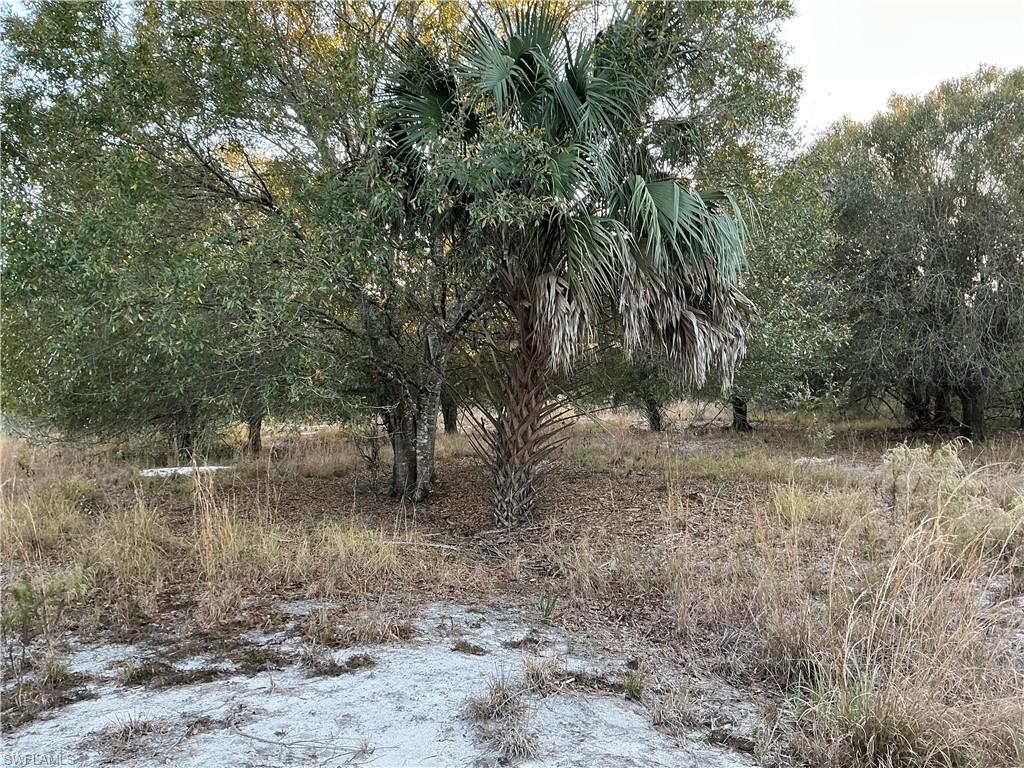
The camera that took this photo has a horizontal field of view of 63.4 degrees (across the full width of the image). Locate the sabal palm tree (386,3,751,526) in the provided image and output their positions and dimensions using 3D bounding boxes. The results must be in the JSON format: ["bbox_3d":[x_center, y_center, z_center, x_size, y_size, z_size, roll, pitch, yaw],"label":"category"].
[{"bbox_3d":[0.621,-1.313,9.100,3.799,5.642,3.500,0,1,0],"label":"sabal palm tree"}]

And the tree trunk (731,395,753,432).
[{"bbox_3d":[6.428,0.826,23.200,0.530,1.086,0.530,0,1,0],"label":"tree trunk"}]

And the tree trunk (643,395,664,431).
[{"bbox_3d":[3.963,0.826,23.200,0.530,1.086,0.530,0,1,0],"label":"tree trunk"}]

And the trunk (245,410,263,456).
[{"bbox_3d":[-5.149,0.986,16.500,0.308,0.935,0.308,0,1,0],"label":"trunk"}]

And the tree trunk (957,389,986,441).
[{"bbox_3d":[11.119,0.761,20.000,0.581,1.330,0.581,0,1,0],"label":"tree trunk"}]

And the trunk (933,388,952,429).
[{"bbox_3d":[12.474,0.710,24.000,0.498,1.182,0.498,0,1,0],"label":"trunk"}]

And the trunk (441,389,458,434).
[{"bbox_3d":[-1.698,0.774,22.500,0.420,1.219,0.420,0,1,0],"label":"trunk"}]

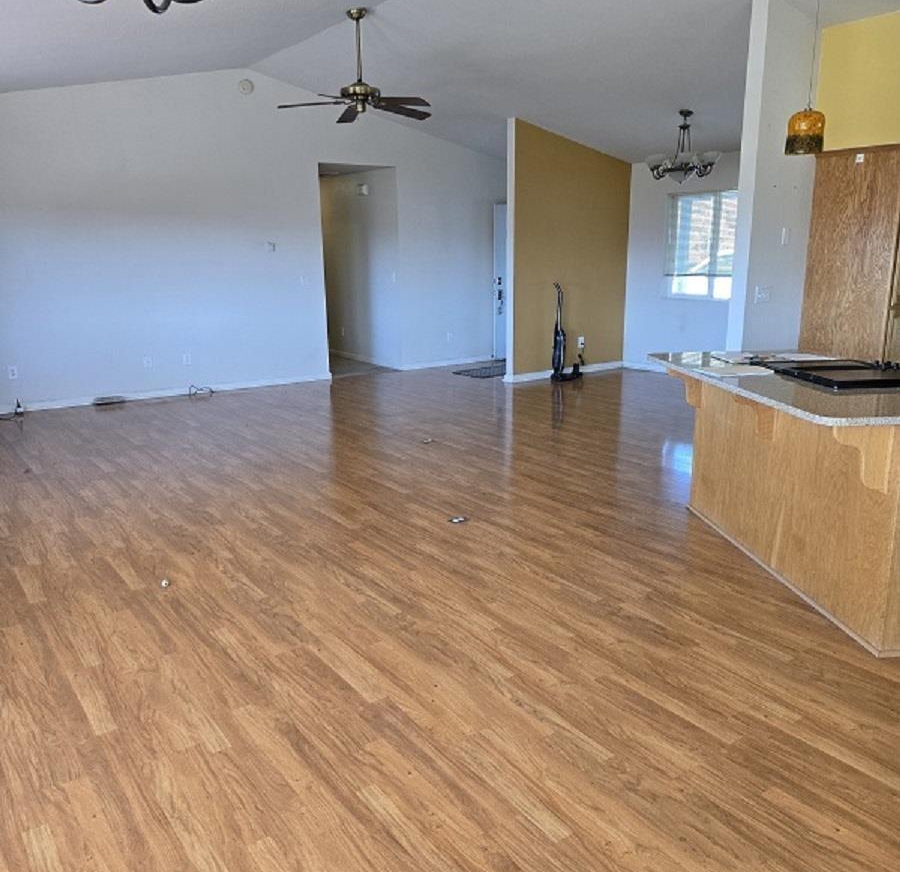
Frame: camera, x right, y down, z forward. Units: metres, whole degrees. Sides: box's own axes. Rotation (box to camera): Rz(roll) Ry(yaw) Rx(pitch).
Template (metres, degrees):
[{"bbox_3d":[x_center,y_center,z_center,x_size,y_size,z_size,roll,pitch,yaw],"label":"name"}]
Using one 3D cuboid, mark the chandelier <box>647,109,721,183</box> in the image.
[{"bbox_3d":[2.206,-2.712,7.506,0.700,0.646,0.700,-10,16,-35],"label":"chandelier"}]

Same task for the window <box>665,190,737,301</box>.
[{"bbox_3d":[2.916,-2.097,8.839,0.128,1.164,1.183,-10,16,-35],"label":"window"}]

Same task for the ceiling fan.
[{"bbox_3d":[-0.729,-2.982,6.416,1.322,0.759,1.322,-10,16,-35],"label":"ceiling fan"}]

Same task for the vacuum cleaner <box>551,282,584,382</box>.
[{"bbox_3d":[1.319,-1.186,9.060,0.335,1.095,0.227,-10,16,-35],"label":"vacuum cleaner"}]

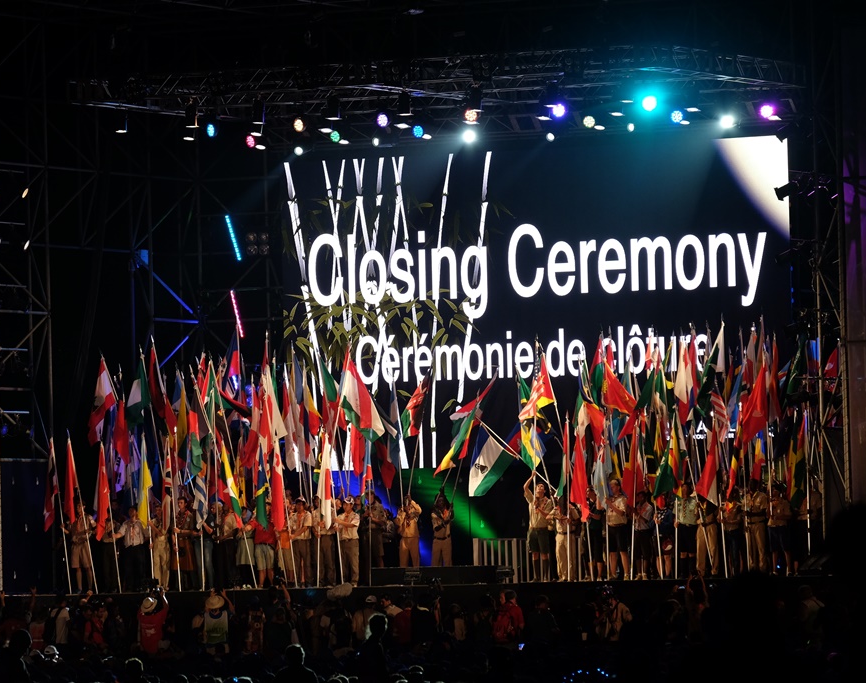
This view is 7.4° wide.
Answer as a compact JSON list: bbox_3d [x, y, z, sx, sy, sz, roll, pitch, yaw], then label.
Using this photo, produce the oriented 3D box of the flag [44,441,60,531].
[{"bbox_3d":[-7.354,2.776,128.310,0.294,1.812,0.240,-1,-2,12],"label":"flag"}]

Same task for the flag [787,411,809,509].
[{"bbox_3d":[6.726,2.171,122.490,0.354,1.803,0.280,-1,-2,12],"label":"flag"}]

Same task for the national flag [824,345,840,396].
[{"bbox_3d":[7.244,0.509,121.000,0.380,0.920,0.300,-2,-2,12],"label":"national flag"}]

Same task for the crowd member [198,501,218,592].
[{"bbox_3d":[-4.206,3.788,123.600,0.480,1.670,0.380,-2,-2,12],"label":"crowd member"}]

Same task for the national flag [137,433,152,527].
[{"bbox_3d":[-5.525,2.643,127.490,0.253,1.800,0.240,-1,-2,12],"label":"national flag"}]

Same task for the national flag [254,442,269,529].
[{"bbox_3d":[-3.324,2.810,129.000,0.257,1.620,0.280,-2,-2,12],"label":"national flag"}]

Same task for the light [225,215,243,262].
[{"bbox_3d":[-4.096,-2.120,137.000,0.100,1.030,0.100,-19,-2,16],"label":"light"}]

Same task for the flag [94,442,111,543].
[{"bbox_3d":[-6.245,2.853,125.779,0.340,1.814,0.250,-1,-2,9],"label":"flag"}]

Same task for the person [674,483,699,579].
[{"bbox_3d":[4.688,3.504,123.090,0.480,1.760,0.360,-2,-2,14],"label":"person"}]

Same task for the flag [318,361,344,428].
[{"bbox_3d":[-1.998,1.073,131.000,0.408,1.386,0.350,-2,-2,12],"label":"flag"}]

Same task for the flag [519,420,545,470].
[{"bbox_3d":[1.888,1.954,126.300,0.430,0.975,0.350,-2,-2,12],"label":"flag"}]

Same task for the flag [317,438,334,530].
[{"bbox_3d":[-2.033,2.686,125.920,0.288,1.778,0.240,-1,-2,12],"label":"flag"}]

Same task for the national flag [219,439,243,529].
[{"bbox_3d":[-3.718,2.602,122.838,0.443,1.624,0.300,-2,-3,11],"label":"national flag"}]

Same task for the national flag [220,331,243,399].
[{"bbox_3d":[-3.851,0.461,127.850,0.423,1.344,0.250,-1,-2,9],"label":"national flag"}]

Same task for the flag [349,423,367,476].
[{"bbox_3d":[-1.384,1.988,123.683,0.334,1.041,0.300,-2,-3,11],"label":"flag"}]

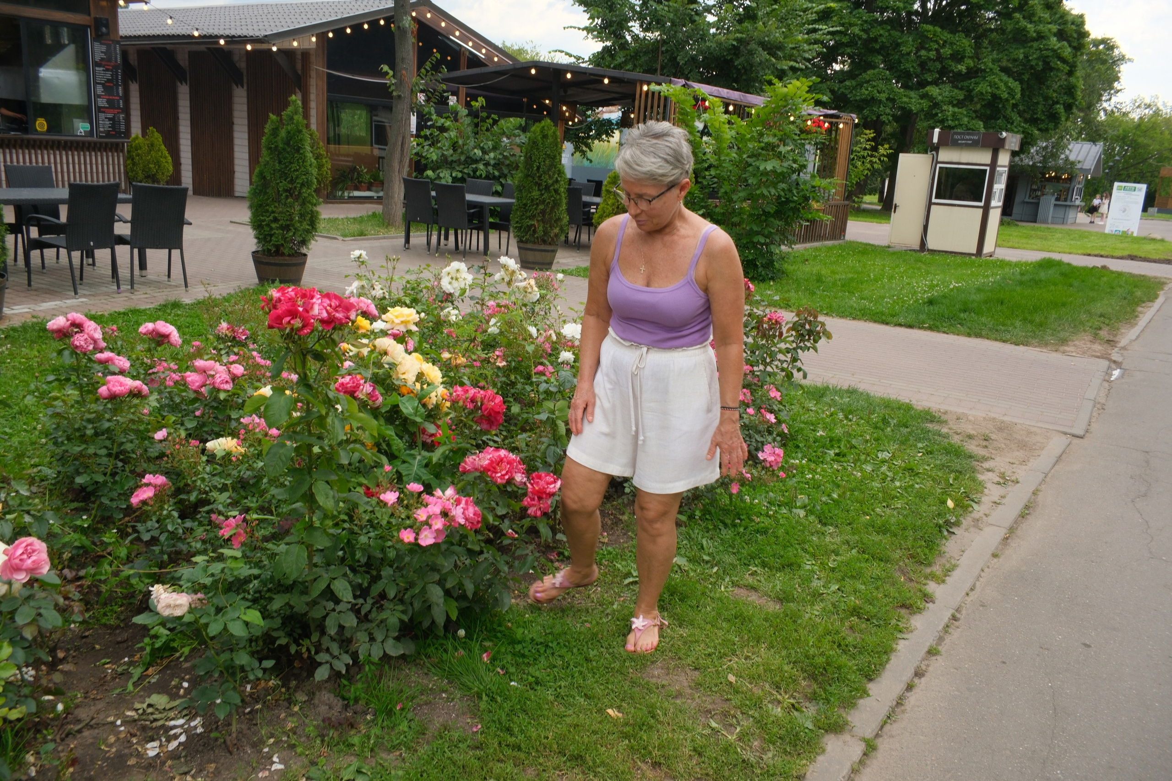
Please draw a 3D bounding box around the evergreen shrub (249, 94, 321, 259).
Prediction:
[{"bbox_3d":[-2.950,-2.081,8.593,0.677,1.498,0.677,4,14,0],"label":"evergreen shrub"}]

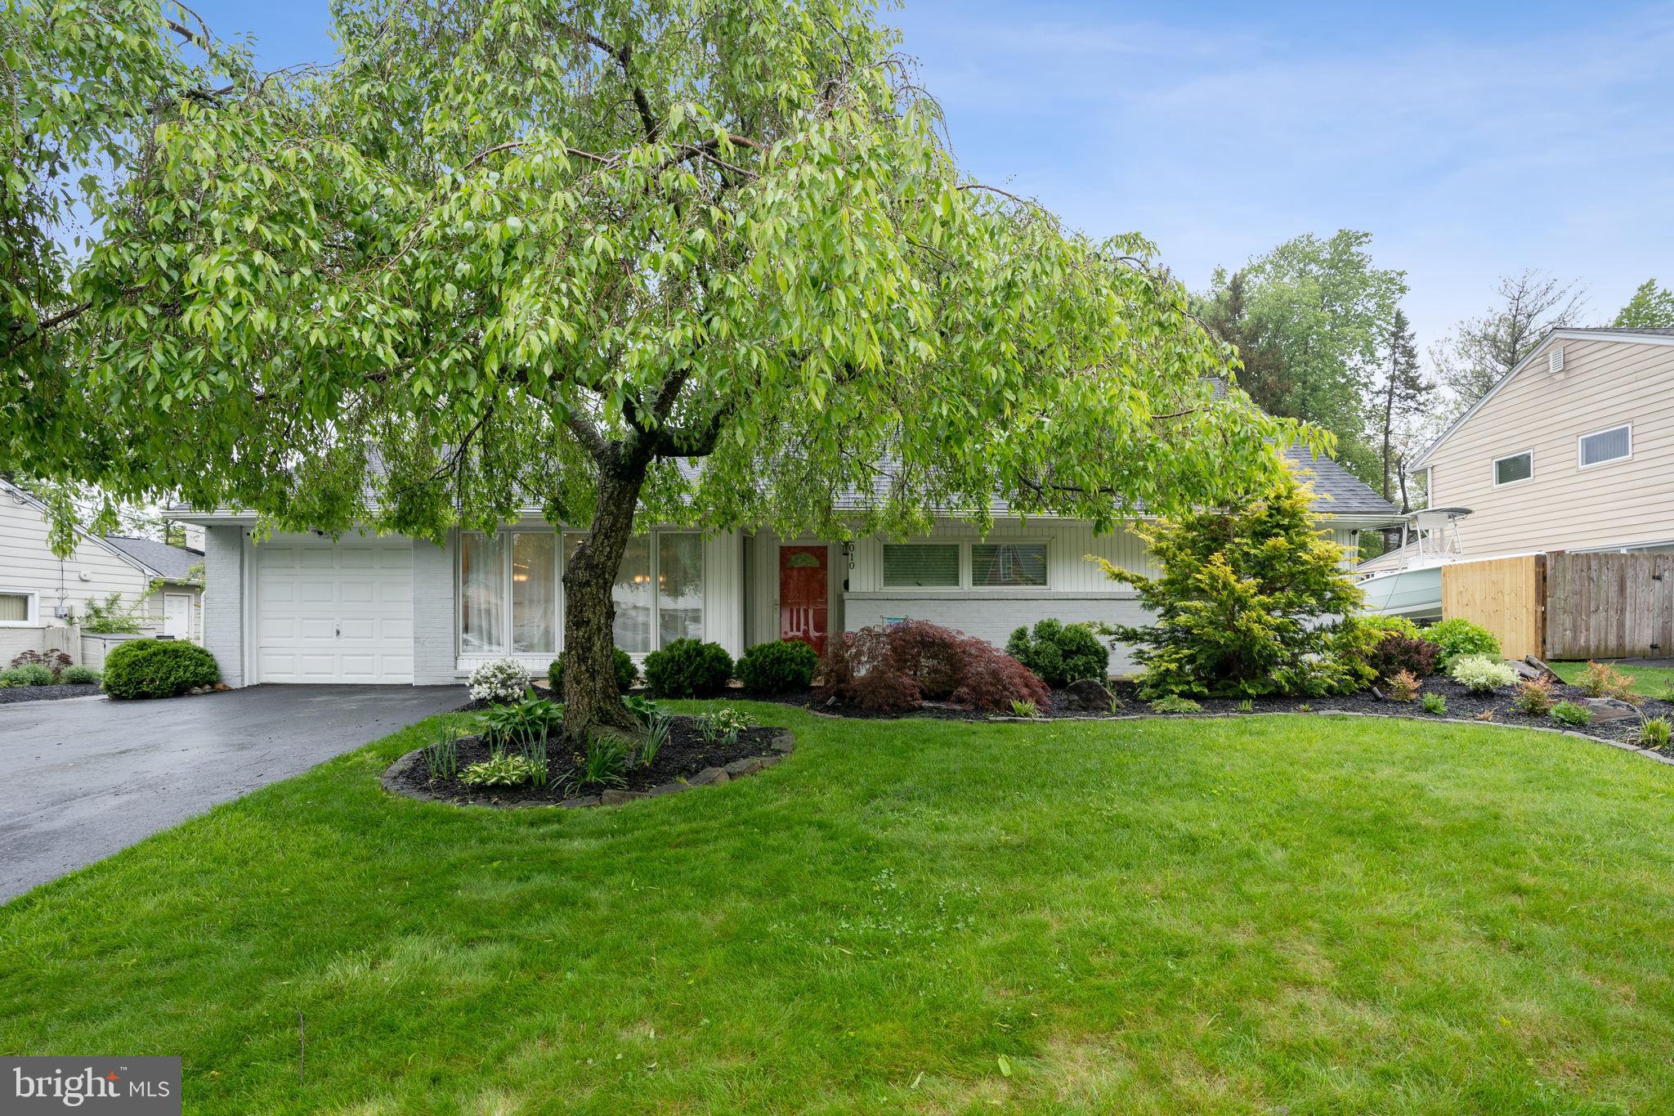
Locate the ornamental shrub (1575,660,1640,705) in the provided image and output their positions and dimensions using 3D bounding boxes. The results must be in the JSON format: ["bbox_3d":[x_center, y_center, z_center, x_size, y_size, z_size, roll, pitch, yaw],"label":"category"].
[{"bbox_3d":[9.120,1.470,8.800,0.740,0.530,0.650,0,-3,0],"label":"ornamental shrub"}]

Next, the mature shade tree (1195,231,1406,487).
[{"bbox_3d":[17.612,-4.561,28.500,8.400,15.900,8.000,0,-3,0],"label":"mature shade tree"}]

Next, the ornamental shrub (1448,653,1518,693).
[{"bbox_3d":[9.034,1.609,10.400,0.850,0.540,0.780,0,-2,0],"label":"ornamental shrub"}]

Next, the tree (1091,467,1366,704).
[{"bbox_3d":[5.302,0.352,10.000,3.150,3.050,2.700,0,-2,0],"label":"tree"}]

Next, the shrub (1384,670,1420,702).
[{"bbox_3d":[7.225,1.629,9.500,0.420,0.420,0.400,0,-2,0],"label":"shrub"}]

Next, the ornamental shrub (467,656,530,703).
[{"bbox_3d":[-4.517,1.636,9.900,0.800,0.600,0.720,0,-2,0],"label":"ornamental shrub"}]

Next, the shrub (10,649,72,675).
[{"bbox_3d":[-12.089,1.610,11.300,0.930,0.450,0.750,0,-3,0],"label":"shrub"}]

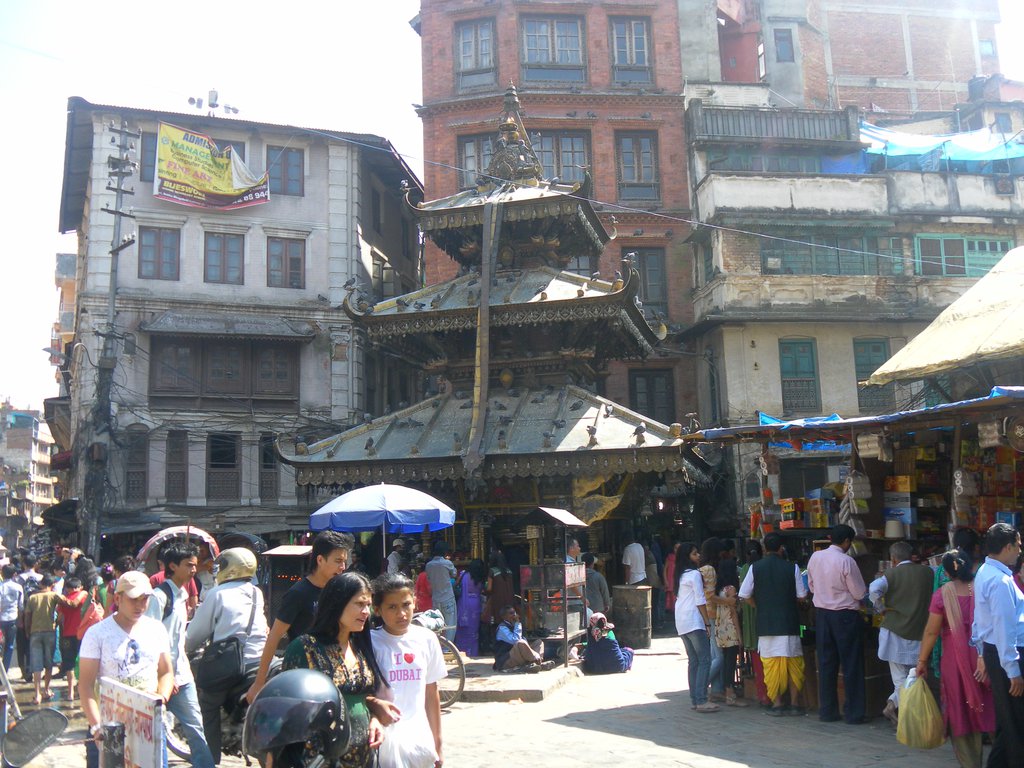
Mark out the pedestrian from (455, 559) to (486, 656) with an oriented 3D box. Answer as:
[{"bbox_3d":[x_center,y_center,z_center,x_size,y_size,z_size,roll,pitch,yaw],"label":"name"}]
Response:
[{"bbox_3d":[-0.581,3.245,14.864,0.500,1.460,0.420,-3,-10,8],"label":"pedestrian"}]

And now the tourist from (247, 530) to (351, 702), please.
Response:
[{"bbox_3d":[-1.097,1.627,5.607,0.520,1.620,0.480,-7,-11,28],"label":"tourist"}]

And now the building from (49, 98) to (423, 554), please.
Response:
[{"bbox_3d":[-7.304,0.211,26.938,7.746,12.019,8.500,2,-10,-19],"label":"building"}]

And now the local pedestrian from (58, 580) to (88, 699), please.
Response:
[{"bbox_3d":[-5.117,2.978,12.080,0.370,1.400,0.260,0,-10,-10],"label":"local pedestrian"}]

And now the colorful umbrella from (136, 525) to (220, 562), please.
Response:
[{"bbox_3d":[-3.984,1.960,12.618,1.030,0.520,0.800,-1,-10,-5],"label":"colorful umbrella"}]

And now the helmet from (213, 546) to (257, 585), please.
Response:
[{"bbox_3d":[-1.738,1.141,6.508,0.300,0.260,0.250,-8,-12,34],"label":"helmet"}]

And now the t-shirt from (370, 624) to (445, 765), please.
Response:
[{"bbox_3d":[-0.376,1.134,3.814,0.340,0.530,0.210,0,-10,-8],"label":"t-shirt"}]

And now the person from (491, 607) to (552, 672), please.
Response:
[{"bbox_3d":[0.130,3.183,12.840,0.660,0.830,0.520,-5,-11,17],"label":"person"}]

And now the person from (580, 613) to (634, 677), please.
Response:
[{"bbox_3d":[1.232,3.472,14.047,0.660,0.780,0.650,-3,-10,10],"label":"person"}]

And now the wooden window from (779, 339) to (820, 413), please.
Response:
[{"bbox_3d":[6.217,-0.181,22.392,0.885,1.614,0.180,0,-10,-6],"label":"wooden window"}]

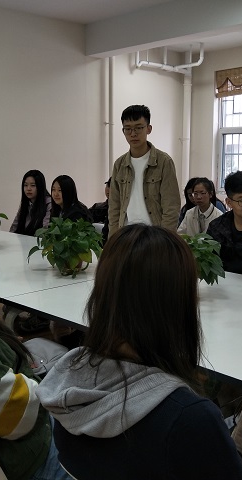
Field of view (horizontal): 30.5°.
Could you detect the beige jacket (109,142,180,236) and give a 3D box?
[{"bbox_3d":[0.149,-0.315,2.940,0.480,0.680,0.280,4,10,22],"label":"beige jacket"}]

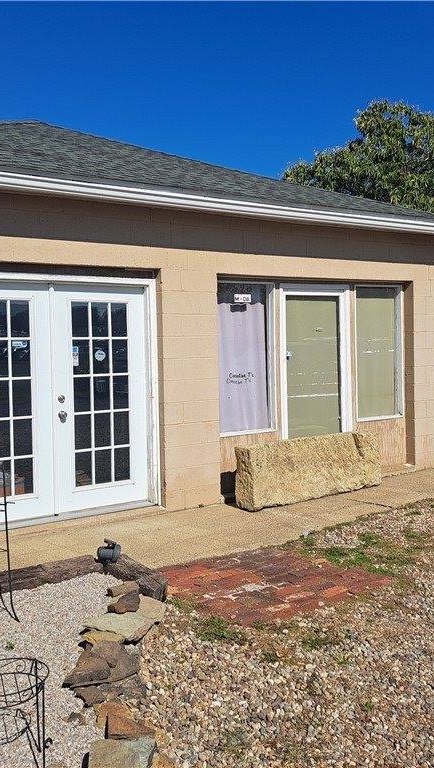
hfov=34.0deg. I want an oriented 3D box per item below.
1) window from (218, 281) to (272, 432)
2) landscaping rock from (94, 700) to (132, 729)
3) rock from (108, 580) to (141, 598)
[{"bbox_3d":[0.264,-0.261,7.221,0.764,1.522,0.100,-3,3,-34],"label":"window"},{"bbox_3d":[-0.414,1.308,2.810,0.160,0.070,0.130,-2,3,-9],"label":"landscaping rock"},{"bbox_3d":[-0.562,1.235,4.267,0.200,0.070,0.130,-2,3,-8],"label":"rock"}]

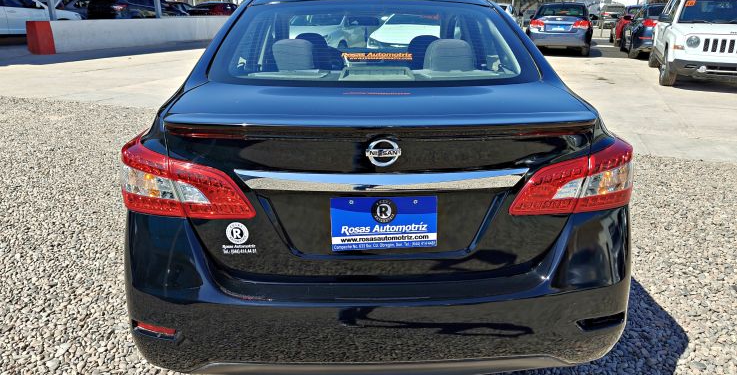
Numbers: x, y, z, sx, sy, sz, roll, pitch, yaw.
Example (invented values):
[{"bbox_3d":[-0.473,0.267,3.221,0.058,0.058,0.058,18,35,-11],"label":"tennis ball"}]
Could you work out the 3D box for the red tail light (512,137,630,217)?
[{"bbox_3d":[0.657,-0.060,1.614,0.475,0.245,0.350,0,20,-1],"label":"red tail light"}]

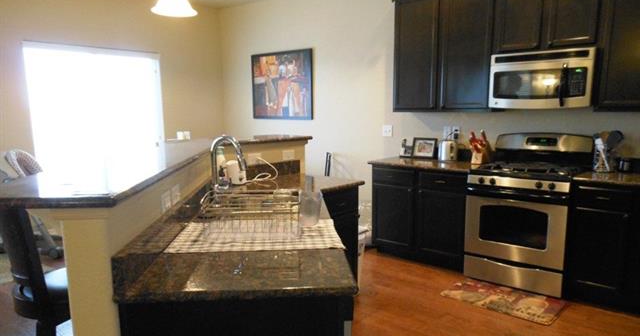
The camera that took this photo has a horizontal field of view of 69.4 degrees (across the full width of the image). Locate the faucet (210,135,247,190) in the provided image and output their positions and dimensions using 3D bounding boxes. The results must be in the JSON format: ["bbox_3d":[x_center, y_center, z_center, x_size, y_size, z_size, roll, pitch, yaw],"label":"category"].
[{"bbox_3d":[-0.537,0.000,2.722,0.217,0.370,0.069,-1,7,-4],"label":"faucet"}]

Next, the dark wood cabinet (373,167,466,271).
[{"bbox_3d":[1.068,0.419,4.383,0.955,0.867,0.591,6,10,41],"label":"dark wood cabinet"}]

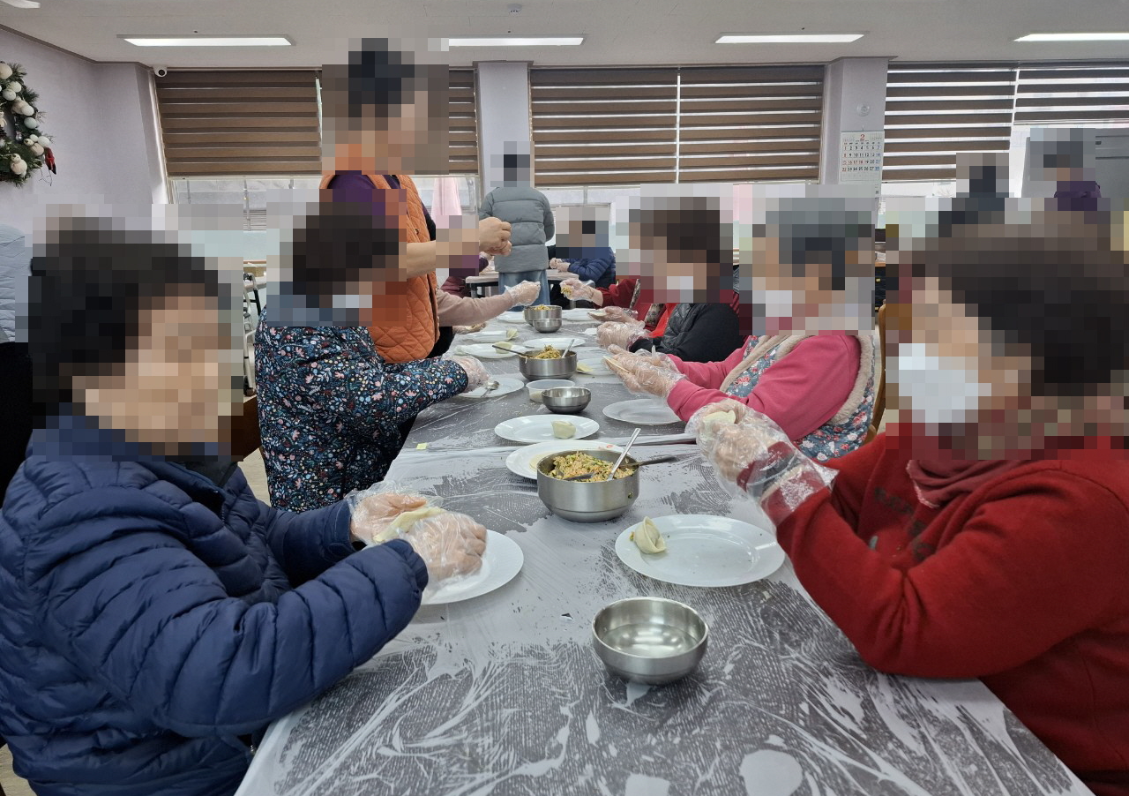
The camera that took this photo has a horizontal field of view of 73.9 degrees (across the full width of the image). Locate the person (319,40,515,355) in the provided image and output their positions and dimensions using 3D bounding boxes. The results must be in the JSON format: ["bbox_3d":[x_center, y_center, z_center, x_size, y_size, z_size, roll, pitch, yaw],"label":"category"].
[{"bbox_3d":[-0.397,-0.116,2.156,0.500,1.660,0.480,-1,14,2],"label":"person"}]

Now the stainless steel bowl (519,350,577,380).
[{"bbox_3d":[-0.050,-0.101,2.345,0.176,0.075,0.176,-1,14,0],"label":"stainless steel bowl"}]

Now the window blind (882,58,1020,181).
[{"bbox_3d":[3.860,-2.752,7.519,1.347,1.134,0.070,-3,14,-5],"label":"window blind"}]

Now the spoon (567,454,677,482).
[{"bbox_3d":[0.104,0.116,1.287,0.210,0.025,0.042,-11,17,-27],"label":"spoon"}]

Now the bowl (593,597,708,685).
[{"bbox_3d":[0.096,0.275,0.843,0.128,0.045,0.128,-1,14,0],"label":"bowl"}]

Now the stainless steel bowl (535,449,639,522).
[{"bbox_3d":[0.043,0.157,1.310,0.180,0.083,0.180,-1,13,0],"label":"stainless steel bowl"}]

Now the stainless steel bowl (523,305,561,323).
[{"bbox_3d":[-0.101,-0.387,3.592,0.180,0.080,0.180,-1,13,0],"label":"stainless steel bowl"}]

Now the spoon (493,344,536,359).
[{"bbox_3d":[-0.150,-0.143,2.403,0.210,0.025,0.042,19,21,26],"label":"spoon"}]

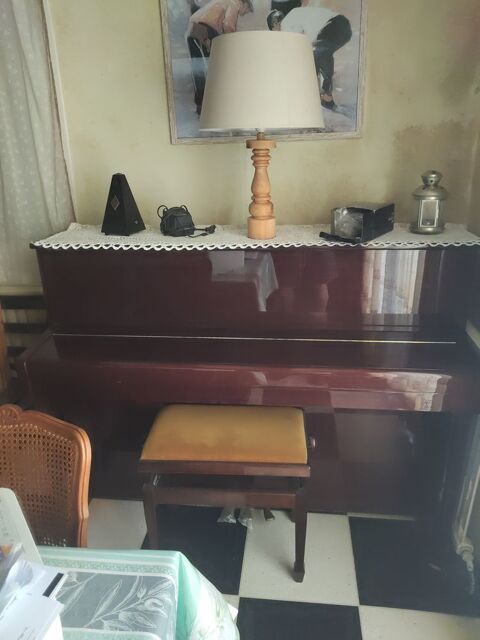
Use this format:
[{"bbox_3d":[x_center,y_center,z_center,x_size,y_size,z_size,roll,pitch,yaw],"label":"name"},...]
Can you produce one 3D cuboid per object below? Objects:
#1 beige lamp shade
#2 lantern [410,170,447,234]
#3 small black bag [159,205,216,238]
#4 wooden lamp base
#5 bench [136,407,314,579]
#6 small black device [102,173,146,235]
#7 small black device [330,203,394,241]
[{"bbox_3d":[0.070,-0.743,1.473,0.408,0.245,0.408,1,21,7],"label":"beige lamp shade"},{"bbox_3d":[0.669,-0.416,1.625,0.121,0.208,0.121,1,21,7],"label":"lantern"},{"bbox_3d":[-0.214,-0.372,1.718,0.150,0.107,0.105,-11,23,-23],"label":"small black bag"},{"bbox_3d":[0.077,-0.456,1.583,0.100,0.345,0.100,1,21,7],"label":"wooden lamp base"},{"bbox_3d":[-0.028,0.615,1.701,0.553,0.512,0.325,0,21,5],"label":"bench"},{"bbox_3d":[-0.446,-0.434,1.736,0.123,0.222,0.119,8,23,24],"label":"small black device"},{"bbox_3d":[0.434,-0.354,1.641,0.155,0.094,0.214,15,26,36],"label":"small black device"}]

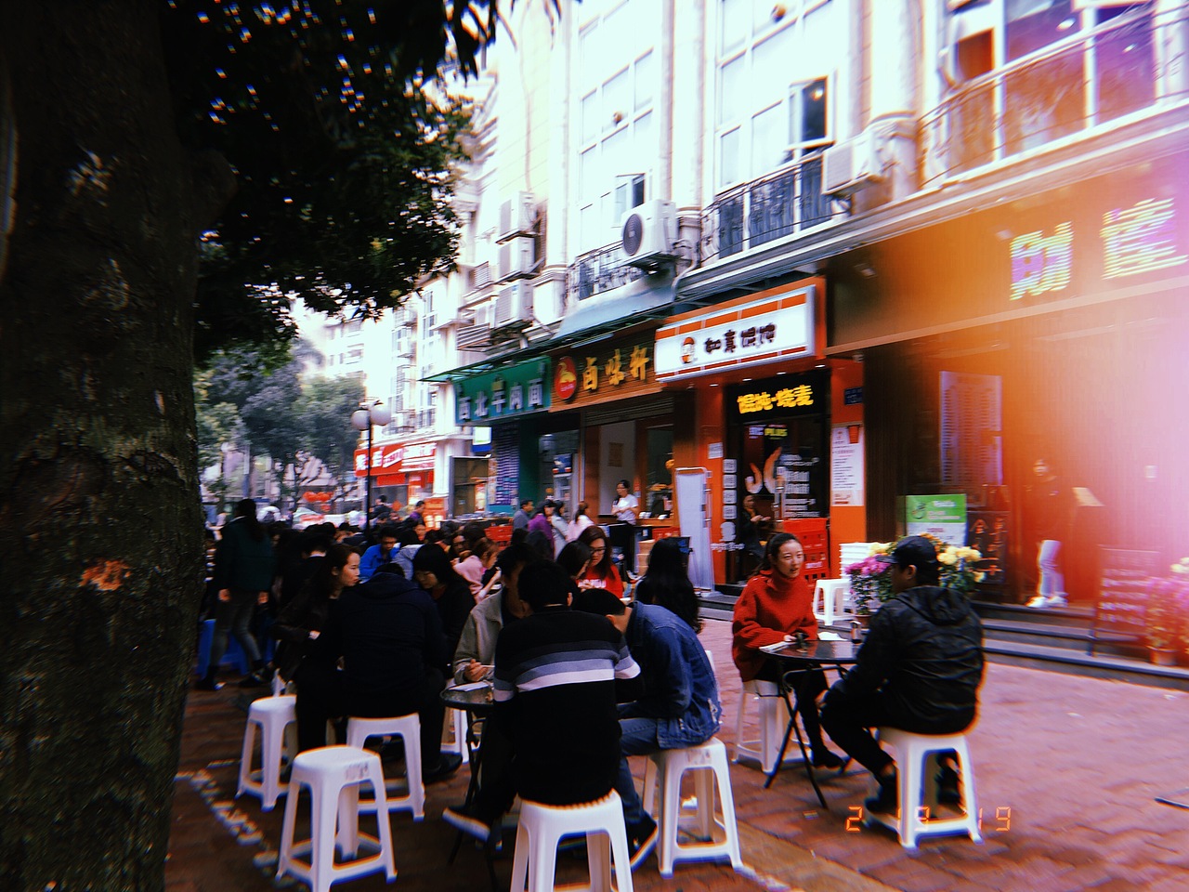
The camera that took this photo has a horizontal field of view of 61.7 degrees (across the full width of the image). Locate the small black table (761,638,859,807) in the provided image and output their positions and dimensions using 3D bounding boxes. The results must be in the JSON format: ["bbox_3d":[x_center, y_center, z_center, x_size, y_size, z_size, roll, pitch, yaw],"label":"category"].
[{"bbox_3d":[1.250,1.419,5.197,0.720,0.720,0.720,-4,-5,45],"label":"small black table"}]

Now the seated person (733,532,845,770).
[{"bbox_3d":[1.120,1.150,5.586,0.520,1.310,0.700,3,-5,-41],"label":"seated person"}]

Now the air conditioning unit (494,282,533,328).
[{"bbox_3d":[-1.407,-2.492,17.769,0.350,0.680,0.920,2,-4,-31],"label":"air conditioning unit"}]

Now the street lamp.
[{"bbox_3d":[-3.786,0.845,16.780,0.360,3.320,0.980,2,-4,-31],"label":"street lamp"}]

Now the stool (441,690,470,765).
[{"bbox_3d":[-0.875,1.607,5.883,0.360,0.470,0.360,-1,-4,15],"label":"stool"}]

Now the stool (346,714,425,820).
[{"bbox_3d":[-1.025,1.541,4.815,0.360,0.470,0.360,1,-4,-15],"label":"stool"}]

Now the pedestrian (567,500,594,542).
[{"bbox_3d":[-0.197,1.601,14.526,0.340,1.600,0.460,3,-5,-37],"label":"pedestrian"}]

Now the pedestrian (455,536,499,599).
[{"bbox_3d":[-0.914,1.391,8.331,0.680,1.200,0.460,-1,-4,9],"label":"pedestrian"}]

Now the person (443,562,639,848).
[{"bbox_3d":[-0.190,1.041,3.589,0.680,1.260,0.920,1,-4,-10],"label":"person"}]

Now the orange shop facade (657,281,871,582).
[{"bbox_3d":[2.125,0.005,13.580,0.680,3.860,3.620,2,-4,-31],"label":"orange shop facade"}]

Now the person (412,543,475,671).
[{"bbox_3d":[-0.902,1.159,5.514,0.700,1.240,0.500,2,-4,-30],"label":"person"}]

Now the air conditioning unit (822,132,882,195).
[{"bbox_3d":[3.108,-3.322,11.799,0.300,0.530,0.790,2,-4,-31],"label":"air conditioning unit"}]

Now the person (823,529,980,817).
[{"bbox_3d":[1.378,1.028,4.561,0.530,1.250,0.700,4,-5,-43],"label":"person"}]

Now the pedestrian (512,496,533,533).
[{"bbox_3d":[-1.243,1.745,17.122,0.340,1.660,0.480,0,-4,3],"label":"pedestrian"}]

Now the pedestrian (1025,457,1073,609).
[{"bbox_3d":[5.198,1.000,11.509,0.480,1.710,0.360,-3,-5,40],"label":"pedestrian"}]

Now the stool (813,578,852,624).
[{"bbox_3d":[2.790,1.817,11.605,0.345,0.460,0.345,1,-4,-15],"label":"stool"}]

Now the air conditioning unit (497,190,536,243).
[{"bbox_3d":[-1.376,-4.078,17.882,0.340,0.640,0.840,2,-4,-31],"label":"air conditioning unit"}]

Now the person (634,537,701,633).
[{"bbox_3d":[0.395,1.219,6.267,0.480,1.290,0.680,2,-4,-24],"label":"person"}]

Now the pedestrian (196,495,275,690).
[{"bbox_3d":[-2.952,1.185,8.158,0.500,1.550,0.460,2,-4,-23],"label":"pedestrian"}]

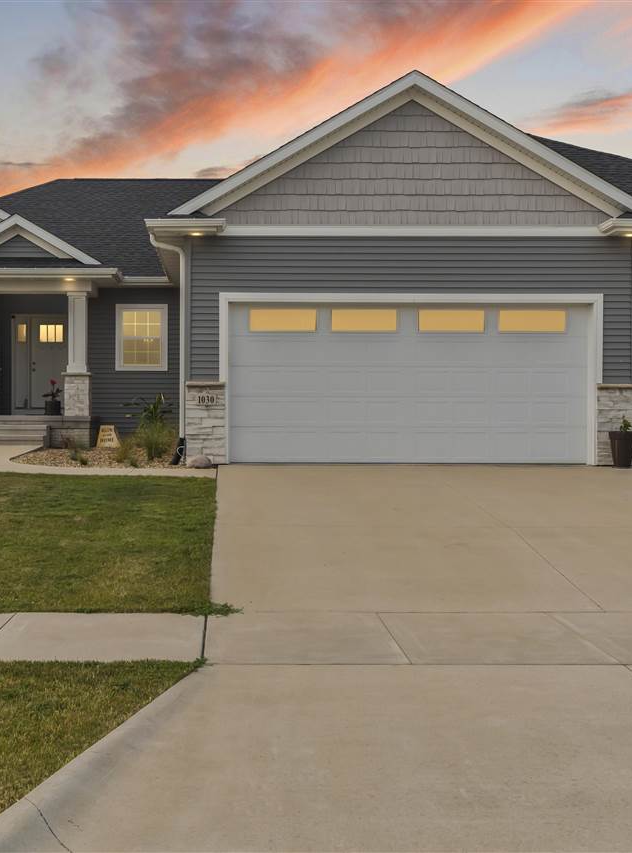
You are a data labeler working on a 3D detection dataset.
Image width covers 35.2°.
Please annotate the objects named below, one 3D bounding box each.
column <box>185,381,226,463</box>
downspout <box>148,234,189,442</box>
[{"bbox_3d":[-1.640,-0.050,14.930,0.600,1.240,0.360,0,0,0],"label":"column"},{"bbox_3d":[-2.220,-1.320,14.900,0.540,3.100,0.220,0,0,0],"label":"downspout"}]

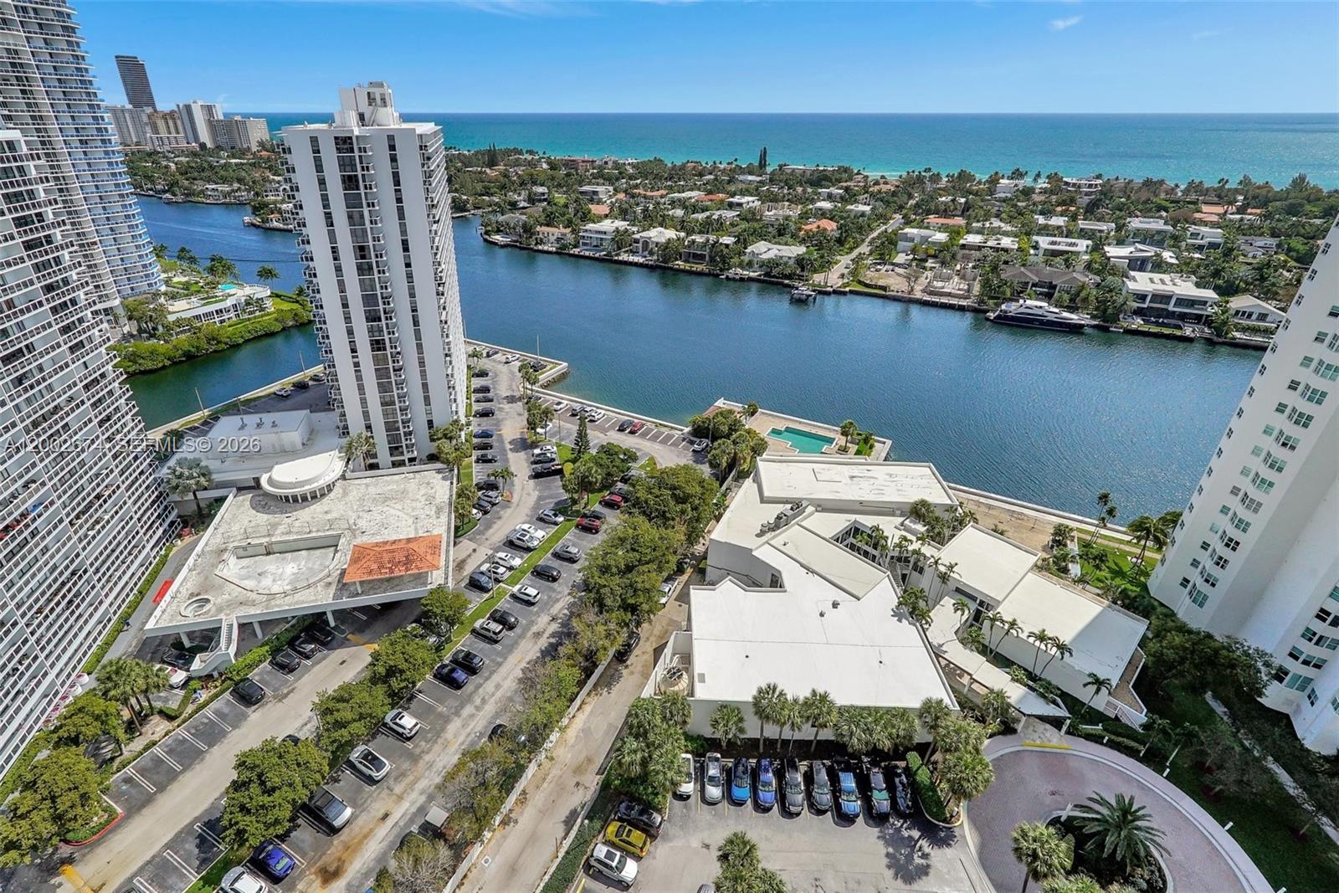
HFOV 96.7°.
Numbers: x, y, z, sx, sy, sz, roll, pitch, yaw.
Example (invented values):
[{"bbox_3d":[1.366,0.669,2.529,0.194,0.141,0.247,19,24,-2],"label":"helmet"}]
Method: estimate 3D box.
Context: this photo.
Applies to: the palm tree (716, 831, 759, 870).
[{"bbox_3d":[5.740,36.270,51.247,3.600,8.400,3.600,0,29,0],"label":"palm tree"}]

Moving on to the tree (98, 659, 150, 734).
[{"bbox_3d":[-58.300,27.733,64.513,4.400,10.200,4.400,0,29,0],"label":"tree"}]

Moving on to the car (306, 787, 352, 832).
[{"bbox_3d":[-34.600,36.579,60.643,5.100,1.750,1.970,15,33,25],"label":"car"}]

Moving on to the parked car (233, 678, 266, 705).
[{"bbox_3d":[-54.403,31.521,76.919,4.400,1.500,1.800,15,33,24],"label":"parked car"}]

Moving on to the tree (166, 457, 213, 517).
[{"bbox_3d":[-86.323,7.827,108.435,8.000,11.800,8.000,0,29,0],"label":"tree"}]

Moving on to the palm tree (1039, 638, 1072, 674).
[{"bbox_3d":[49.712,27.346,76.891,3.200,6.800,3.200,0,29,0],"label":"palm tree"}]

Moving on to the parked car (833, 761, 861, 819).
[{"bbox_3d":[19.144,37.028,64.054,1.920,1.750,4.750,1,29,3],"label":"parked car"}]

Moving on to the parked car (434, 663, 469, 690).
[{"bbox_3d":[-26.807,27.902,73.051,4.750,1.500,1.880,15,33,25],"label":"parked car"}]

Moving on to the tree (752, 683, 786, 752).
[{"bbox_3d":[10.000,29.002,62.473,3.500,10.000,3.500,0,29,0],"label":"tree"}]

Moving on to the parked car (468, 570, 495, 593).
[{"bbox_3d":[-28.400,20.330,89.710,4.300,1.550,1.810,15,33,24],"label":"parked car"}]

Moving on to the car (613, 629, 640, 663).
[{"bbox_3d":[-5.465,25.632,77.012,1.870,1.550,4.750,15,33,24],"label":"car"}]

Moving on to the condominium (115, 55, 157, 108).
[{"bbox_3d":[-983.000,-644.200,1115.000,24.000,149.000,36.000,18,34,28],"label":"condominium"}]

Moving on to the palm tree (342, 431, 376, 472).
[{"bbox_3d":[-59.400,1.800,115.400,5.600,9.300,5.600,0,29,0],"label":"palm tree"}]

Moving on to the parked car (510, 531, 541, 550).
[{"bbox_3d":[-25.192,16.374,103.460,5.200,1.800,1.930,13,32,22],"label":"parked car"}]

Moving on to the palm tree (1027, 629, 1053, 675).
[{"bbox_3d":[44.300,25.079,71.744,3.100,7.700,3.100,0,29,0],"label":"palm tree"}]

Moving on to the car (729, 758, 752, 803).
[{"bbox_3d":[7.650,35.246,63.164,1.830,1.600,4.750,0,29,-1],"label":"car"}]

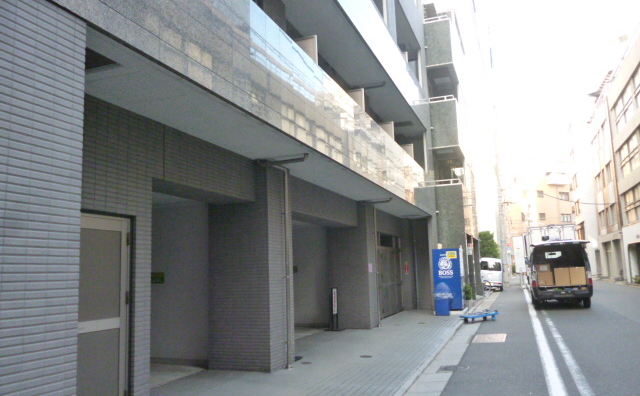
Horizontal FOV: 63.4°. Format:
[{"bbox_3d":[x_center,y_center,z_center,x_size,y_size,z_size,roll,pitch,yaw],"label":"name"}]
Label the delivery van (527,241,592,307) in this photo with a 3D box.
[{"bbox_3d":[8.305,2.776,18.201,1.700,2.000,4.500,-5,-8,20],"label":"delivery van"}]

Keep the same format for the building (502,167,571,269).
[{"bbox_3d":[27.900,3.000,66.000,7.500,12.800,7.000,1,-8,-18],"label":"building"}]

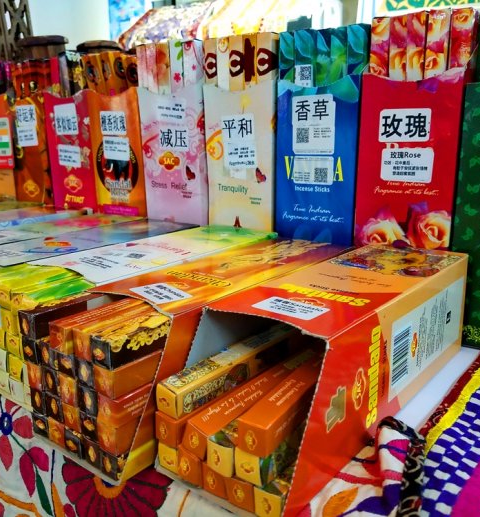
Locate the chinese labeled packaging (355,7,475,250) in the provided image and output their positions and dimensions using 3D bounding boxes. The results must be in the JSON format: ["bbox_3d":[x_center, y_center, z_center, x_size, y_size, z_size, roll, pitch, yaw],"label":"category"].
[{"bbox_3d":[0.155,-0.070,0.455,0.078,0.262,0.080,7,16,31],"label":"chinese labeled packaging"}]

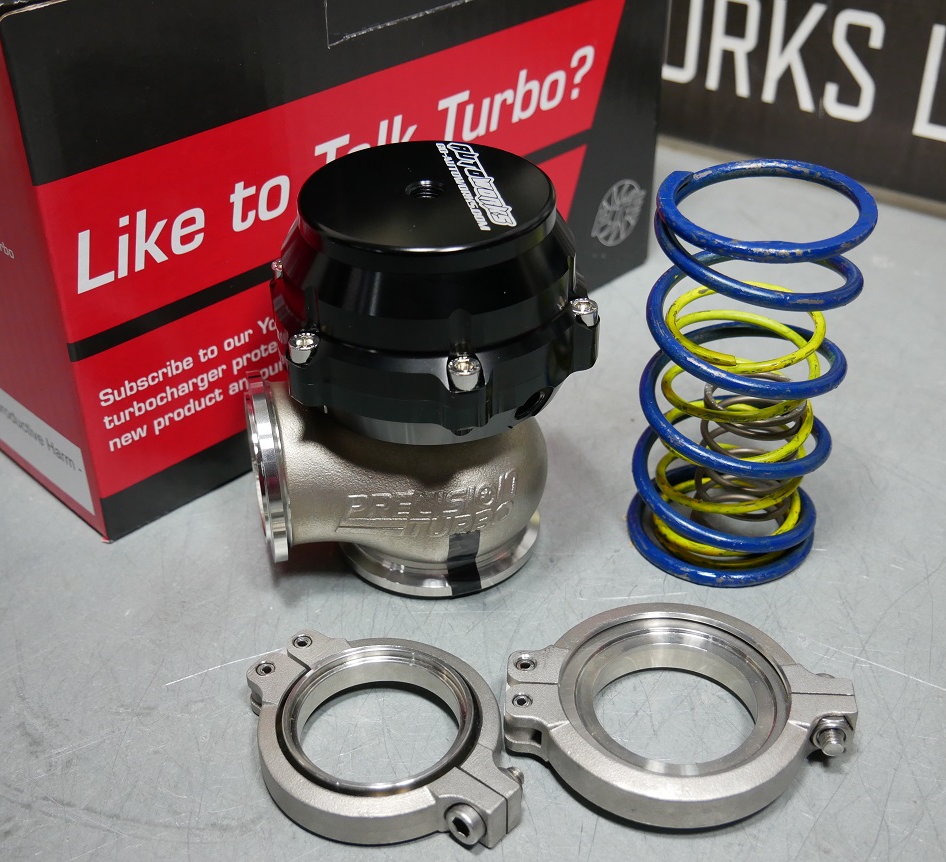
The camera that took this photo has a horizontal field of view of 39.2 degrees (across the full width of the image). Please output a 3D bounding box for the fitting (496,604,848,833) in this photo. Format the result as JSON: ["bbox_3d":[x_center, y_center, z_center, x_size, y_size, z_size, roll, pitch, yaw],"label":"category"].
[{"bbox_3d":[0.057,0.077,0.364,0.095,0.012,0.073,2,35,3],"label":"fitting"}]

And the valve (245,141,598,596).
[{"bbox_3d":[-0.018,-0.017,0.404,0.100,0.122,0.101,-8,36,-11],"label":"valve"}]

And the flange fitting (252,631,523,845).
[{"bbox_3d":[-0.024,0.082,0.358,0.084,0.012,0.064,26,42,32],"label":"flange fitting"}]

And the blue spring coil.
[{"bbox_3d":[0.082,-0.017,0.406,0.062,0.117,0.062,0,35,0],"label":"blue spring coil"}]

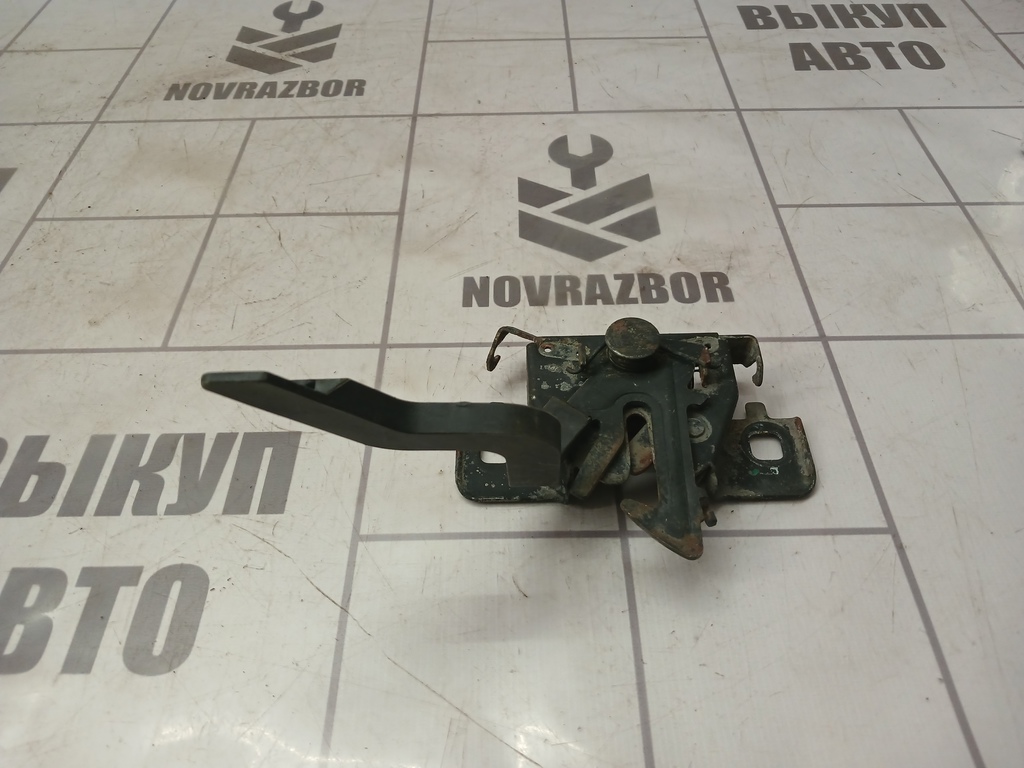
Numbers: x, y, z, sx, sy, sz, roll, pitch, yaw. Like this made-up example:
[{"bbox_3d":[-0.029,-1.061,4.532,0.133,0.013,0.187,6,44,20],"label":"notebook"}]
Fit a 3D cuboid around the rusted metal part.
[{"bbox_3d":[0.010,0.003,0.300,0.219,0.072,0.114,-1,48,0],"label":"rusted metal part"}]

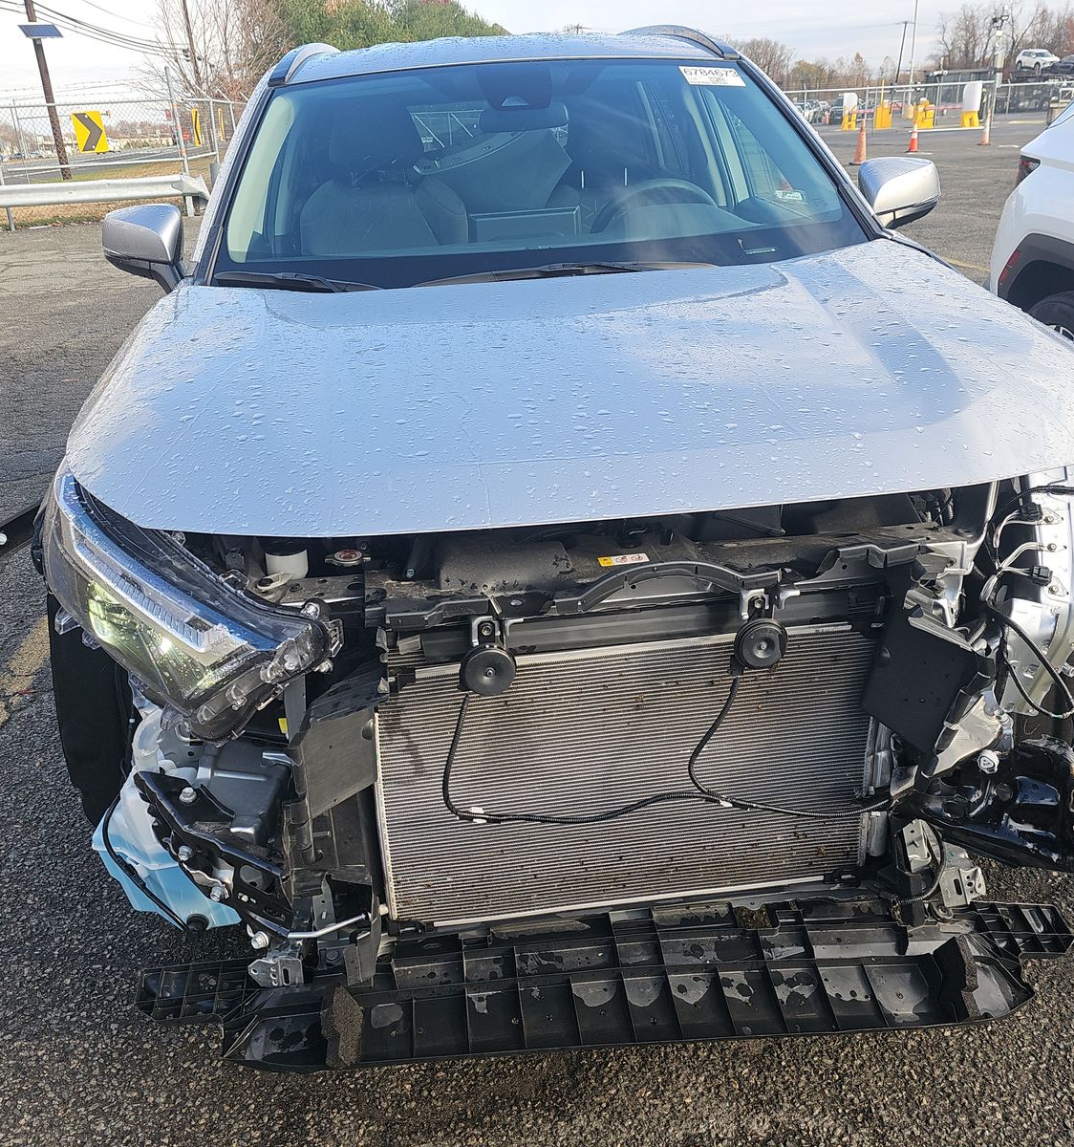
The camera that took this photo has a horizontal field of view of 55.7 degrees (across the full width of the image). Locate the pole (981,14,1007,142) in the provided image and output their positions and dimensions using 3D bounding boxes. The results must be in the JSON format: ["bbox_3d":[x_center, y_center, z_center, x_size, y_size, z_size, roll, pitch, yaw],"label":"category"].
[{"bbox_3d":[24.542,-26.870,54.100,0.800,5.350,0.500,7,26,21],"label":"pole"}]

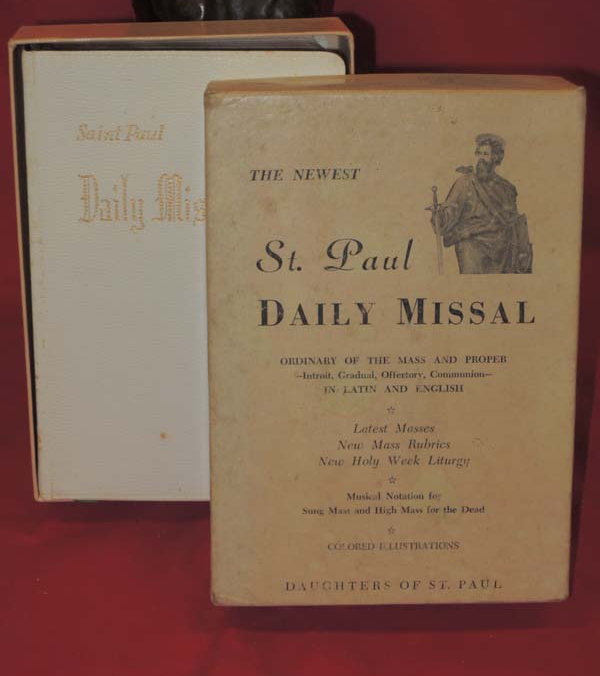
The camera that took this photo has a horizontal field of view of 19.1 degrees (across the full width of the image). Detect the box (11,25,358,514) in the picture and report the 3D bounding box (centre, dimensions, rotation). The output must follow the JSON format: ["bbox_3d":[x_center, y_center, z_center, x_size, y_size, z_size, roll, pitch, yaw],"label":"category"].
[{"bbox_3d":[-0.041,-0.028,0.656,0.118,0.169,0.050,-2,15,-3],"label":"box"}]

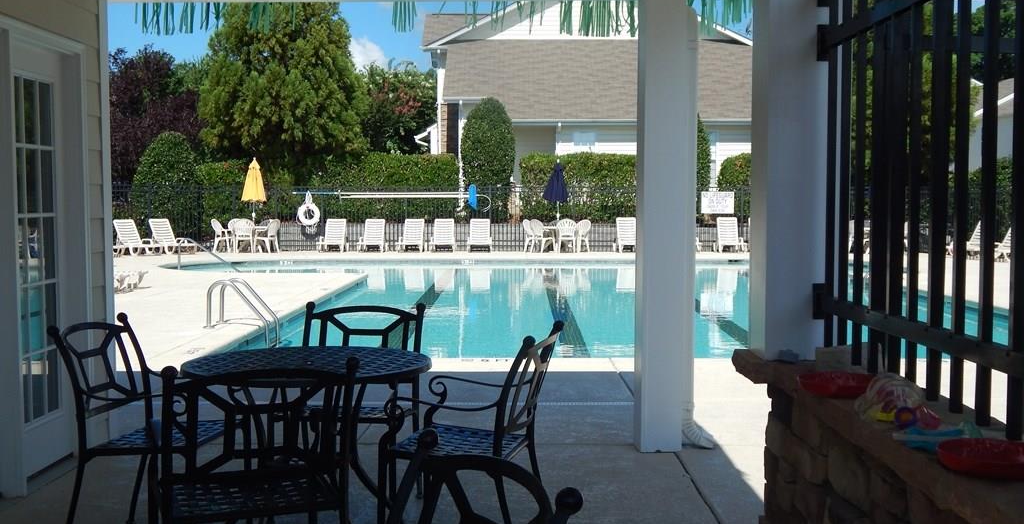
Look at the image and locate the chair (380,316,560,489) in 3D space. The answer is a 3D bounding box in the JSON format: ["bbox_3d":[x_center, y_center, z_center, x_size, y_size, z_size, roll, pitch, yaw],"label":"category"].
[{"bbox_3d":[-0.148,0.712,4.651,0.630,0.920,0.600,1,3,16],"label":"chair"}]

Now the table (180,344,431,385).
[{"bbox_3d":[-0.878,0.803,4.875,1.080,0.720,1.080,0,3,0],"label":"table"}]

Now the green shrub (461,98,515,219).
[{"bbox_3d":[-0.699,-2.906,32.087,1.500,3.442,1.500,0,3,0],"label":"green shrub"}]

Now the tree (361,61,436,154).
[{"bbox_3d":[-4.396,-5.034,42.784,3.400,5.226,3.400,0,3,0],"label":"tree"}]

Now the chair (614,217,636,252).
[{"bbox_3d":[3.227,-0.753,31.000,0.700,0.930,1.700,0,3,0],"label":"chair"}]

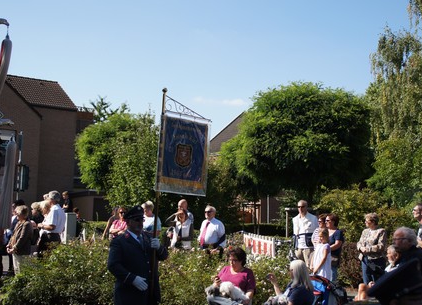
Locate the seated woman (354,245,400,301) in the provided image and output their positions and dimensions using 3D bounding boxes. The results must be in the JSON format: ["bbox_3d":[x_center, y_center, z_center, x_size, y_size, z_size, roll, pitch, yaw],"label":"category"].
[{"bbox_3d":[1.958,1.646,7.800,0.800,1.150,0.550,7,-9,-38],"label":"seated woman"}]

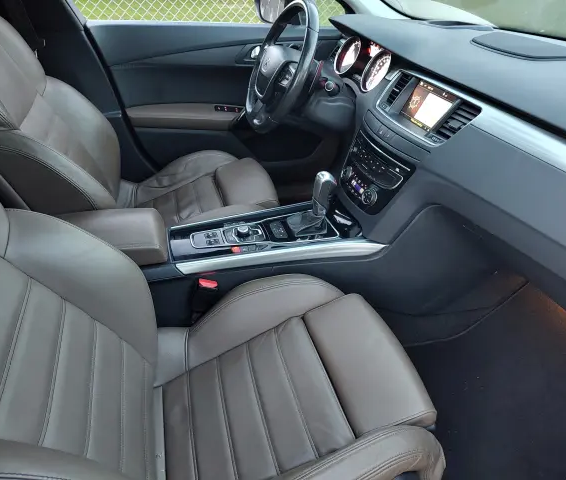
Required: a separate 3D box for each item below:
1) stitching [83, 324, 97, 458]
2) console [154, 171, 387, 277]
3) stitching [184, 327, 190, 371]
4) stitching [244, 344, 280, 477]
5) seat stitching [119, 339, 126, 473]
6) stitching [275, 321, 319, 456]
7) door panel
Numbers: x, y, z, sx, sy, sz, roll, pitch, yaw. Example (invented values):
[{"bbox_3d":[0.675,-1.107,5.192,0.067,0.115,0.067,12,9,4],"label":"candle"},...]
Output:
[{"bbox_3d":[-0.317,0.232,0.706,0.012,0.014,0.268,-30,38,4],"label":"stitching"},{"bbox_3d":[-0.039,-0.067,0.969,0.485,0.160,0.220,-9,37,-14],"label":"console"},{"bbox_3d":[-0.212,0.241,0.934,0.012,0.012,0.090,0,61,-10],"label":"stitching"},{"bbox_3d":[-0.038,0.271,0.715,0.013,0.014,0.252,-24,39,-3],"label":"stitching"},{"bbox_3d":[-0.285,0.280,0.759,0.012,0.014,0.276,-30,38,4],"label":"seat stitching"},{"bbox_3d":[0.017,0.243,0.715,0.013,0.014,0.255,-24,39,-3],"label":"stitching"},{"bbox_3d":[-0.154,-0.446,1.566,0.920,0.640,0.120,-7,36,-15],"label":"door panel"}]

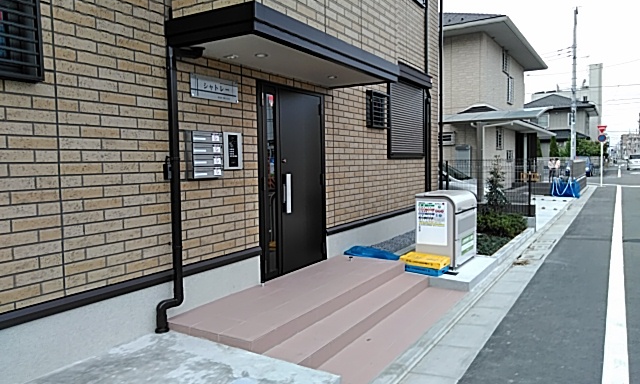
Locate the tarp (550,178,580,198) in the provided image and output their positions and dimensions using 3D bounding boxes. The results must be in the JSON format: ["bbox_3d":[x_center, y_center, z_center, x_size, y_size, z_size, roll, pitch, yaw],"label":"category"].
[{"bbox_3d":[8.969,-0.128,18.200,1.000,0.740,0.550,1,4,31],"label":"tarp"}]

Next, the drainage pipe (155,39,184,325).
[{"bbox_3d":[-1.144,-0.032,3.726,0.107,2.137,0.253,1,4,29],"label":"drainage pipe"}]

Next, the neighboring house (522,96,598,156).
[{"bbox_3d":[22.326,-5.509,48.109,7.500,7.500,9.500,1,4,31],"label":"neighboring house"}]

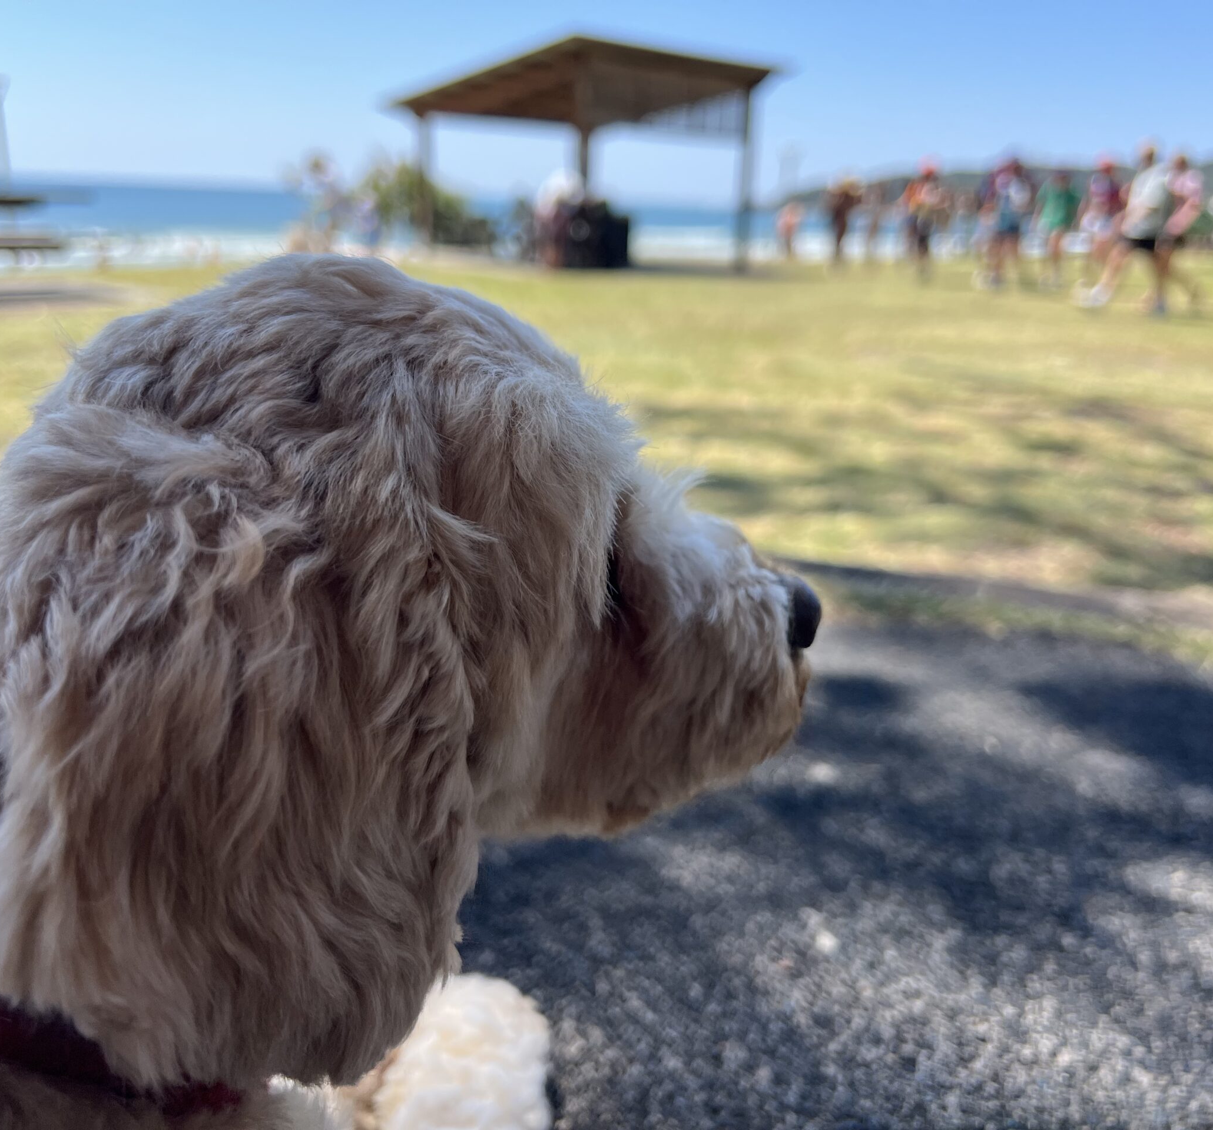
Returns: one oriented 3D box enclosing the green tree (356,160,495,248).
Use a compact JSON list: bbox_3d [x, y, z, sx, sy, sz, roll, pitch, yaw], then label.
[{"bbox_3d":[-3.805,-7.586,23.834,2.950,1.900,2.500,-1,18,-9],"label":"green tree"}]

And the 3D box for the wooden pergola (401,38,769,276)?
[{"bbox_3d":[-0.318,-6.377,18.089,4.310,3.060,4.050,-15,25,-42],"label":"wooden pergola"}]

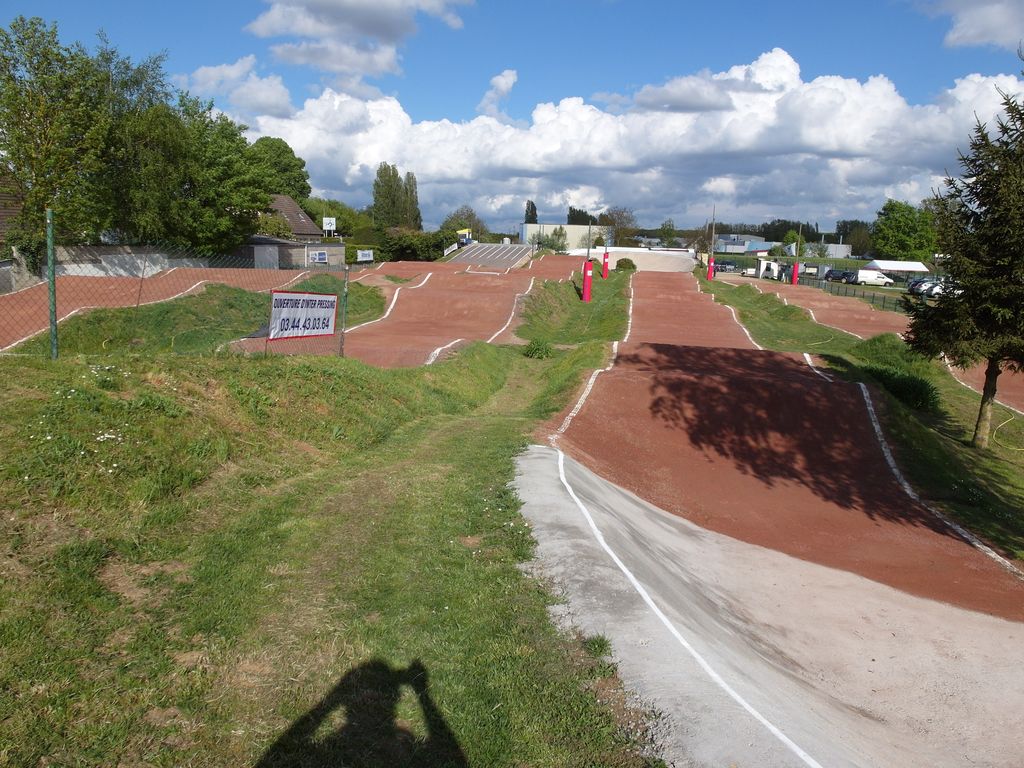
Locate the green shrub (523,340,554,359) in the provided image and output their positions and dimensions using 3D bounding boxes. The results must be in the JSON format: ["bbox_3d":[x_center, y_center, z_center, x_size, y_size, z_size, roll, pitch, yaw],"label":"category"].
[{"bbox_3d":[0.723,-0.976,20.053,0.820,0.510,0.800,3,12,2],"label":"green shrub"}]

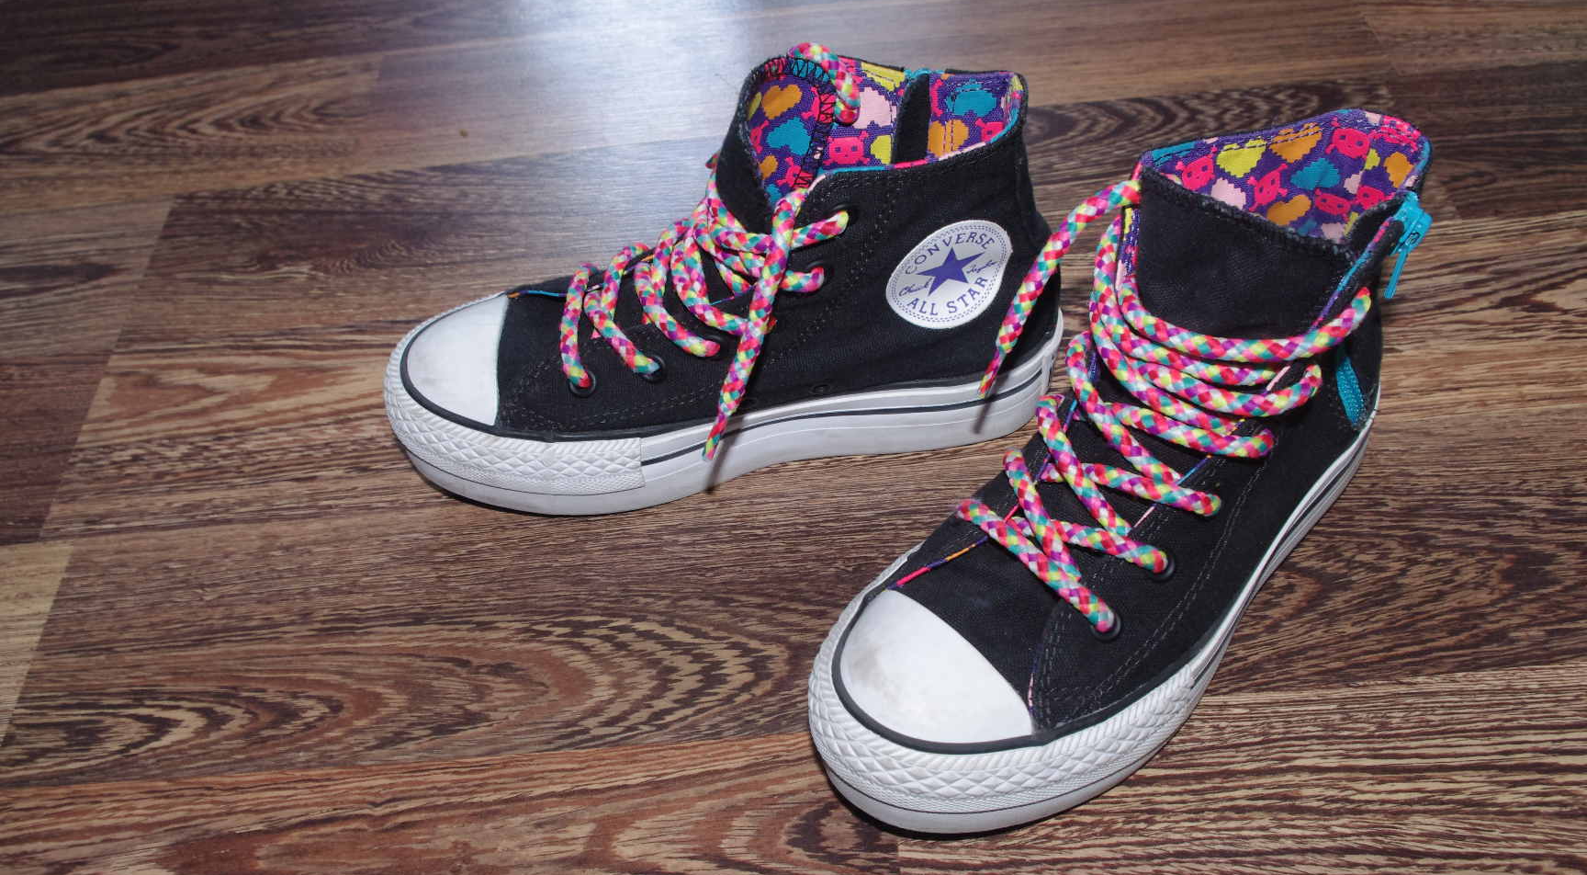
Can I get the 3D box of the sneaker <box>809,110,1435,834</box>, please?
[{"bbox_3d":[0.099,0.001,0.373,0.241,0.147,0.089,-37,56,-23],"label":"sneaker"}]

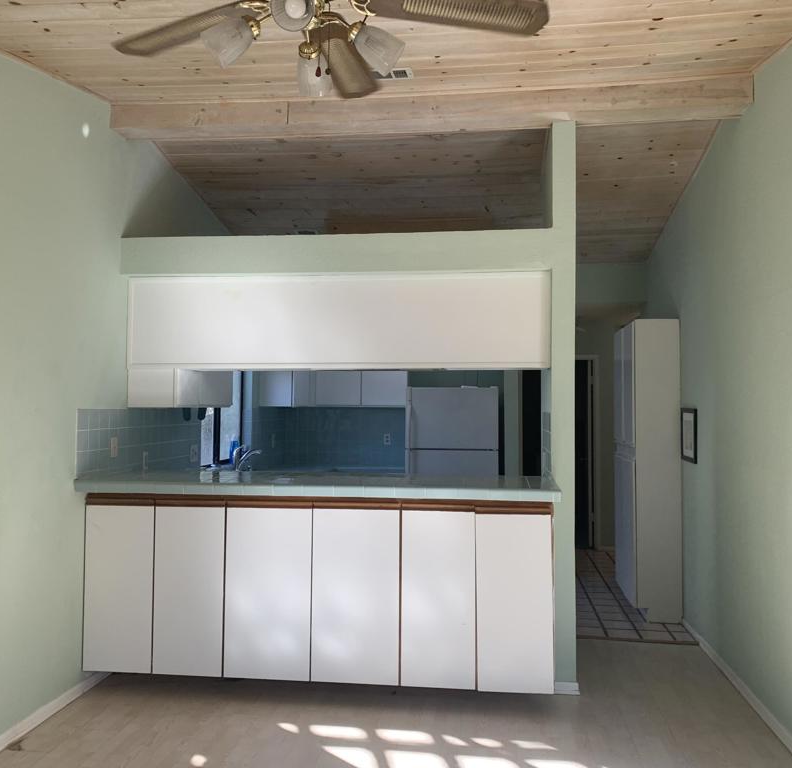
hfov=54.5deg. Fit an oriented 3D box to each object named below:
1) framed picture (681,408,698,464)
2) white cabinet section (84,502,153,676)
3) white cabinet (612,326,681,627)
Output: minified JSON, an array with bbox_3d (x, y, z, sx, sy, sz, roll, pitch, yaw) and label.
[{"bbox_3d":[1.930,0.339,5.054,0.022,0.352,0.320,0,-2,7],"label":"framed picture"},{"bbox_3d":[-1.430,1.078,4.223,0.382,0.869,0.380,0,-2,7],"label":"white cabinet section"},{"bbox_3d":[1.909,0.619,5.890,0.296,2.126,0.930,0,-2,7],"label":"white cabinet"}]

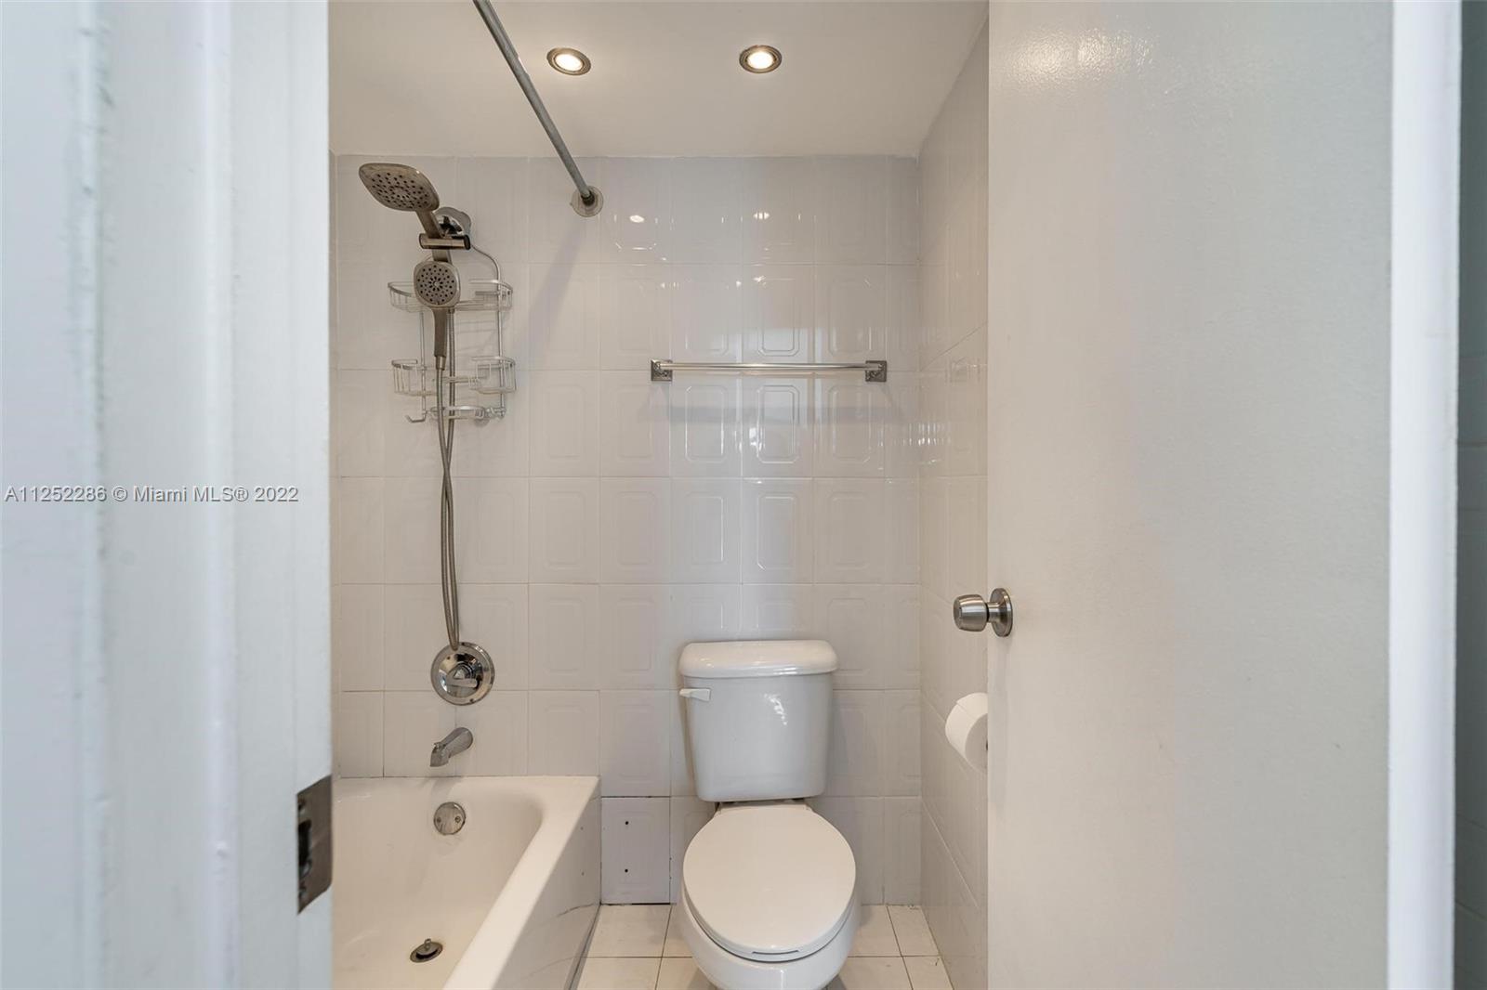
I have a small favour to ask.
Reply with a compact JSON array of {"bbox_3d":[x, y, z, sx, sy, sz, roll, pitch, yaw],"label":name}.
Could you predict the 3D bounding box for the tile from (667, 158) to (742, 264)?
[{"bbox_3d":[-0.107,-0.806,1.880,0.203,0.302,0.010,0,0,0],"label":"tile"}]

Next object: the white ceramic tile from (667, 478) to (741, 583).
[{"bbox_3d":[-0.106,0.100,1.865,0.201,0.300,0.010,0,0,0],"label":"white ceramic tile"}]

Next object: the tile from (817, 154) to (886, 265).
[{"bbox_3d":[0.302,-0.803,1.876,0.200,0.300,0.010,0,0,0],"label":"tile"}]

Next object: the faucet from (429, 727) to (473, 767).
[{"bbox_3d":[-0.790,0.687,1.794,0.060,0.066,0.140,0,0,0],"label":"faucet"}]

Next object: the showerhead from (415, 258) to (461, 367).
[{"bbox_3d":[-0.780,-0.466,1.690,0.116,0.268,0.070,0,6,0],"label":"showerhead"}]

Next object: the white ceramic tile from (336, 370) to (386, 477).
[{"bbox_3d":[-1.077,-0.201,1.867,0.128,0.300,0.010,0,0,0],"label":"white ceramic tile"}]

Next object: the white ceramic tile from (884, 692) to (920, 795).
[{"bbox_3d":[0.452,0.707,1.878,0.100,0.300,0.010,0,0,0],"label":"white ceramic tile"}]

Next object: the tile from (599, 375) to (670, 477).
[{"bbox_3d":[-0.305,-0.199,1.868,0.201,0.301,0.010,0,0,0],"label":"tile"}]

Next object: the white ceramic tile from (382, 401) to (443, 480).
[{"bbox_3d":[-0.916,-0.200,1.868,0.201,0.301,0.010,0,0,0],"label":"white ceramic tile"}]

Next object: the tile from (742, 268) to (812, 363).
[{"bbox_3d":[0.100,-0.501,1.875,0.200,0.300,0.010,0,0,0],"label":"tile"}]

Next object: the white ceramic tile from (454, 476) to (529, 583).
[{"bbox_3d":[-0.710,0.102,1.868,0.201,0.301,0.010,0,0,0],"label":"white ceramic tile"}]

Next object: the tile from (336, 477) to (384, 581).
[{"bbox_3d":[-1.077,0.100,1.867,0.128,0.300,0.010,0,0,0],"label":"tile"}]

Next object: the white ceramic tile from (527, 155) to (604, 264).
[{"bbox_3d":[-0.509,-0.807,1.880,0.202,0.303,0.010,0,0,0],"label":"white ceramic tile"}]

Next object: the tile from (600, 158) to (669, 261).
[{"bbox_3d":[-0.306,-0.800,1.865,0.198,0.299,0.010,0,0,0],"label":"tile"}]

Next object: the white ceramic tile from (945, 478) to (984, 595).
[{"bbox_3d":[0.497,0.108,1.484,0.010,0.301,0.203,0,0,0],"label":"white ceramic tile"}]

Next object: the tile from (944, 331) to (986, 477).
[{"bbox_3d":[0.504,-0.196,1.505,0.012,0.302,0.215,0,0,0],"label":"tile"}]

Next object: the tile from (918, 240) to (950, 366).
[{"bbox_3d":[0.506,-0.499,1.748,0.010,0.301,0.220,0,1,1],"label":"tile"}]

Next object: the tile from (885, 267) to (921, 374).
[{"bbox_3d":[0.453,-0.501,1.880,0.099,0.302,0.012,0,0,0],"label":"tile"}]

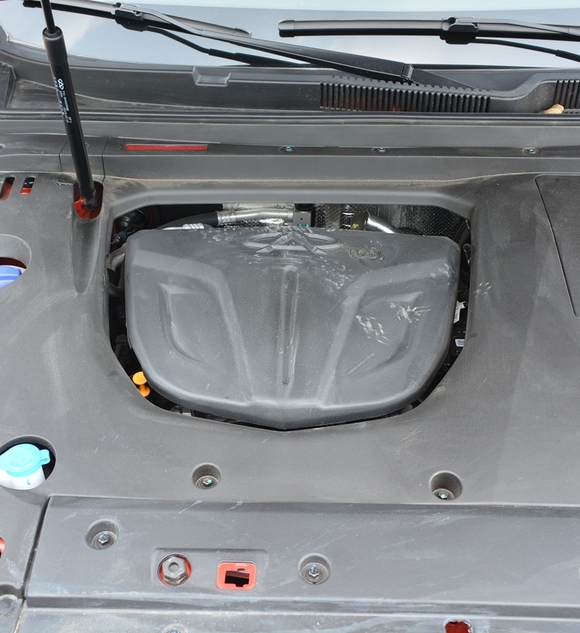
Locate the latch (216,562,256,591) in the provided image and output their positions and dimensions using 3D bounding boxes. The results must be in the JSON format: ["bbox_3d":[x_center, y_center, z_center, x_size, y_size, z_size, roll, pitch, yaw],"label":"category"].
[{"bbox_3d":[-0.054,0.260,0.870,0.039,0.018,0.031,1,46,0],"label":"latch"}]

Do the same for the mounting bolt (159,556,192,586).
[{"bbox_3d":[-0.114,0.252,0.863,0.027,0.020,0.027,1,46,0],"label":"mounting bolt"}]

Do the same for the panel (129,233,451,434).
[{"bbox_3d":[0.004,0.026,1.146,0.445,0.090,0.345,1,45,0],"label":"panel"}]

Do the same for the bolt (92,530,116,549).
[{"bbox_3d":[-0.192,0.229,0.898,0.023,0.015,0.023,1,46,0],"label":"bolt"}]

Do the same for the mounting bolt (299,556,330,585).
[{"bbox_3d":[0.025,0.257,0.876,0.027,0.016,0.027,1,46,0],"label":"mounting bolt"}]

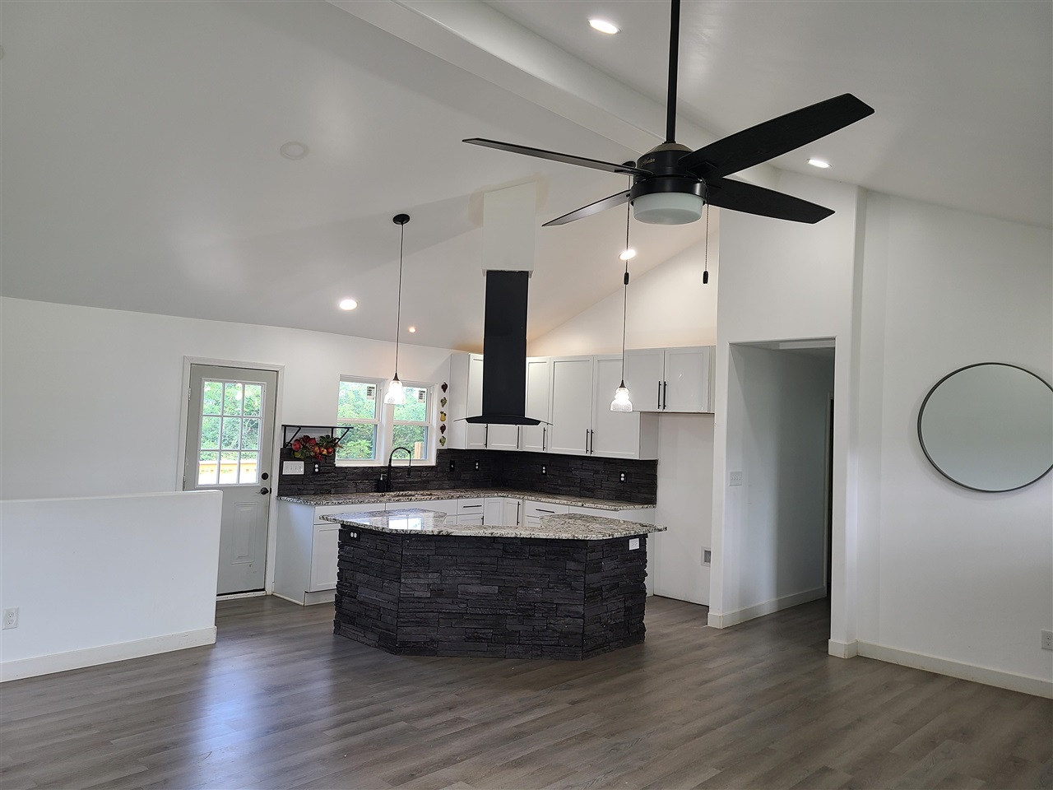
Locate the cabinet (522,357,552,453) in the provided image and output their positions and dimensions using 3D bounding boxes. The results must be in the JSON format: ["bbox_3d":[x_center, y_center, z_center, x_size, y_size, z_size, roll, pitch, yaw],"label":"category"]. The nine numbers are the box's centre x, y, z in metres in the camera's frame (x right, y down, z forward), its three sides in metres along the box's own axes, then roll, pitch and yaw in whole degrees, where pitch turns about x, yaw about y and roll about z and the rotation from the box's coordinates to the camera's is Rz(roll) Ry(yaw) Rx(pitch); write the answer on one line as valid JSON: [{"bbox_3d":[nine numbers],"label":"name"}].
[{"bbox_3d":[0.223,0.116,8.901,0.400,1.060,0.322,0,-3,43],"label":"cabinet"}]

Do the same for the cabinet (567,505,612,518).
[{"bbox_3d":[0.856,1.565,7.975,0.617,0.876,0.630,0,-3,43],"label":"cabinet"}]

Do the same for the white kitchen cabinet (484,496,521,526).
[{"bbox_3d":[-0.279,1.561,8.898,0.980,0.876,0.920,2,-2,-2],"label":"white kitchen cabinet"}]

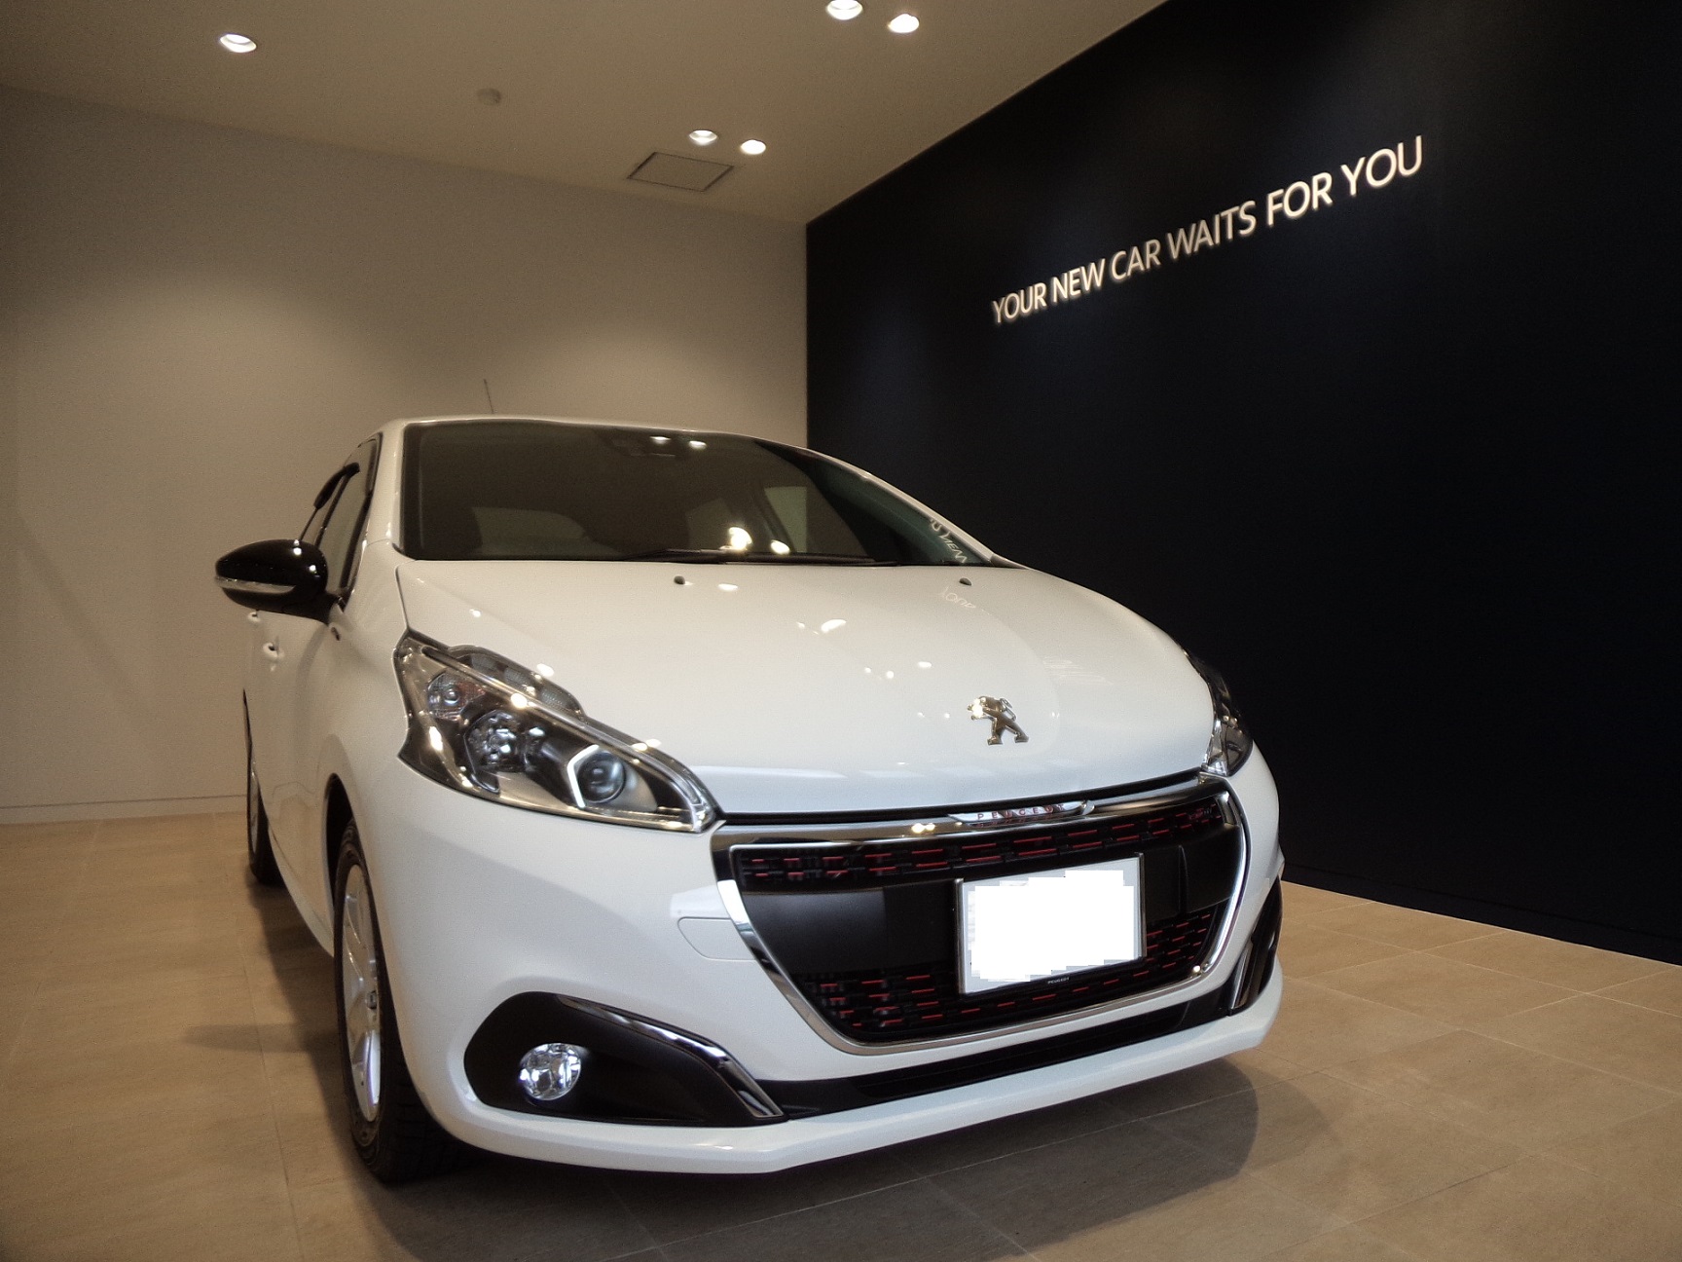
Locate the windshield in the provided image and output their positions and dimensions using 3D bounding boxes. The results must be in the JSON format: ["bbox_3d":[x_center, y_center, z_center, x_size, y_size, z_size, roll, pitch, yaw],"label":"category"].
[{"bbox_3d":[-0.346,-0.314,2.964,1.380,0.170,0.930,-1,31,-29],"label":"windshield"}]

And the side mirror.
[{"bbox_3d":[-1.169,-0.106,2.604,0.215,0.160,0.130,-1,1,-29],"label":"side mirror"}]

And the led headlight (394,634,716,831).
[{"bbox_3d":[-0.436,0.140,1.869,0.345,0.270,0.520,-1,1,-29],"label":"led headlight"}]

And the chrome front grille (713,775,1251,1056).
[{"bbox_3d":[0.265,0.408,1.889,0.920,0.310,0.180,-1,1,-29],"label":"chrome front grille"}]

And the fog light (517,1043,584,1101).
[{"bbox_3d":[-0.388,0.586,1.691,0.084,0.078,0.055,-1,1,-29],"label":"fog light"}]

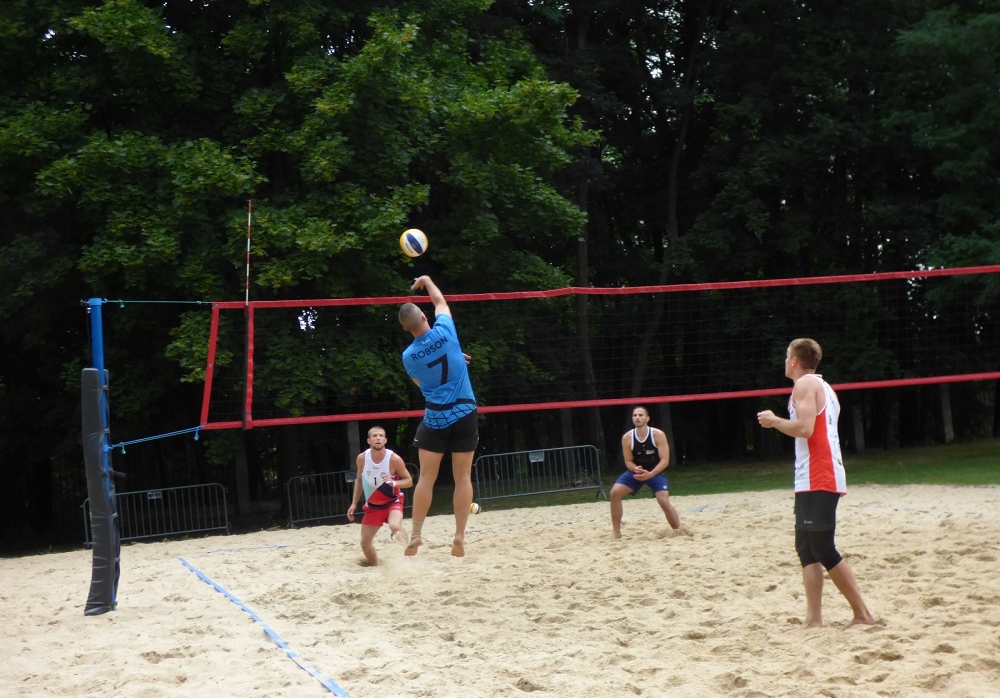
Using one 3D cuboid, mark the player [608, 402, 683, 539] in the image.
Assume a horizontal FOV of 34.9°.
[{"bbox_3d":[1.667,1.403,18.200,0.770,1.490,0.700,-5,-3,14],"label":"player"}]

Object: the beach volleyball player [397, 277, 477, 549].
[{"bbox_3d":[-0.474,0.500,11.950,0.620,2.120,0.580,-4,-3,-6],"label":"beach volleyball player"}]

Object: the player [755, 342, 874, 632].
[{"bbox_3d":[1.986,0.846,10.000,0.620,1.810,0.520,-5,-3,23],"label":"player"}]

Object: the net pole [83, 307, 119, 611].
[{"bbox_3d":[-3.118,0.831,12.400,0.270,2.470,0.270,-3,-3,-13],"label":"net pole"}]

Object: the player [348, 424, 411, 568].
[{"bbox_3d":[-1.246,1.521,16.500,0.680,1.450,0.680,-4,-3,6],"label":"player"}]

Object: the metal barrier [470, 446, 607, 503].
[{"bbox_3d":[0.751,2.448,30.200,2.500,1.070,0.550,-3,-3,-14],"label":"metal barrier"}]

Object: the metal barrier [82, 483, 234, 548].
[{"bbox_3d":[-6.118,2.983,28.300,2.500,1.030,0.550,-3,-3,-14],"label":"metal barrier"}]

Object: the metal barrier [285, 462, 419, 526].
[{"bbox_3d":[-2.729,2.738,29.600,2.500,1.030,0.550,-3,-3,-14],"label":"metal barrier"}]

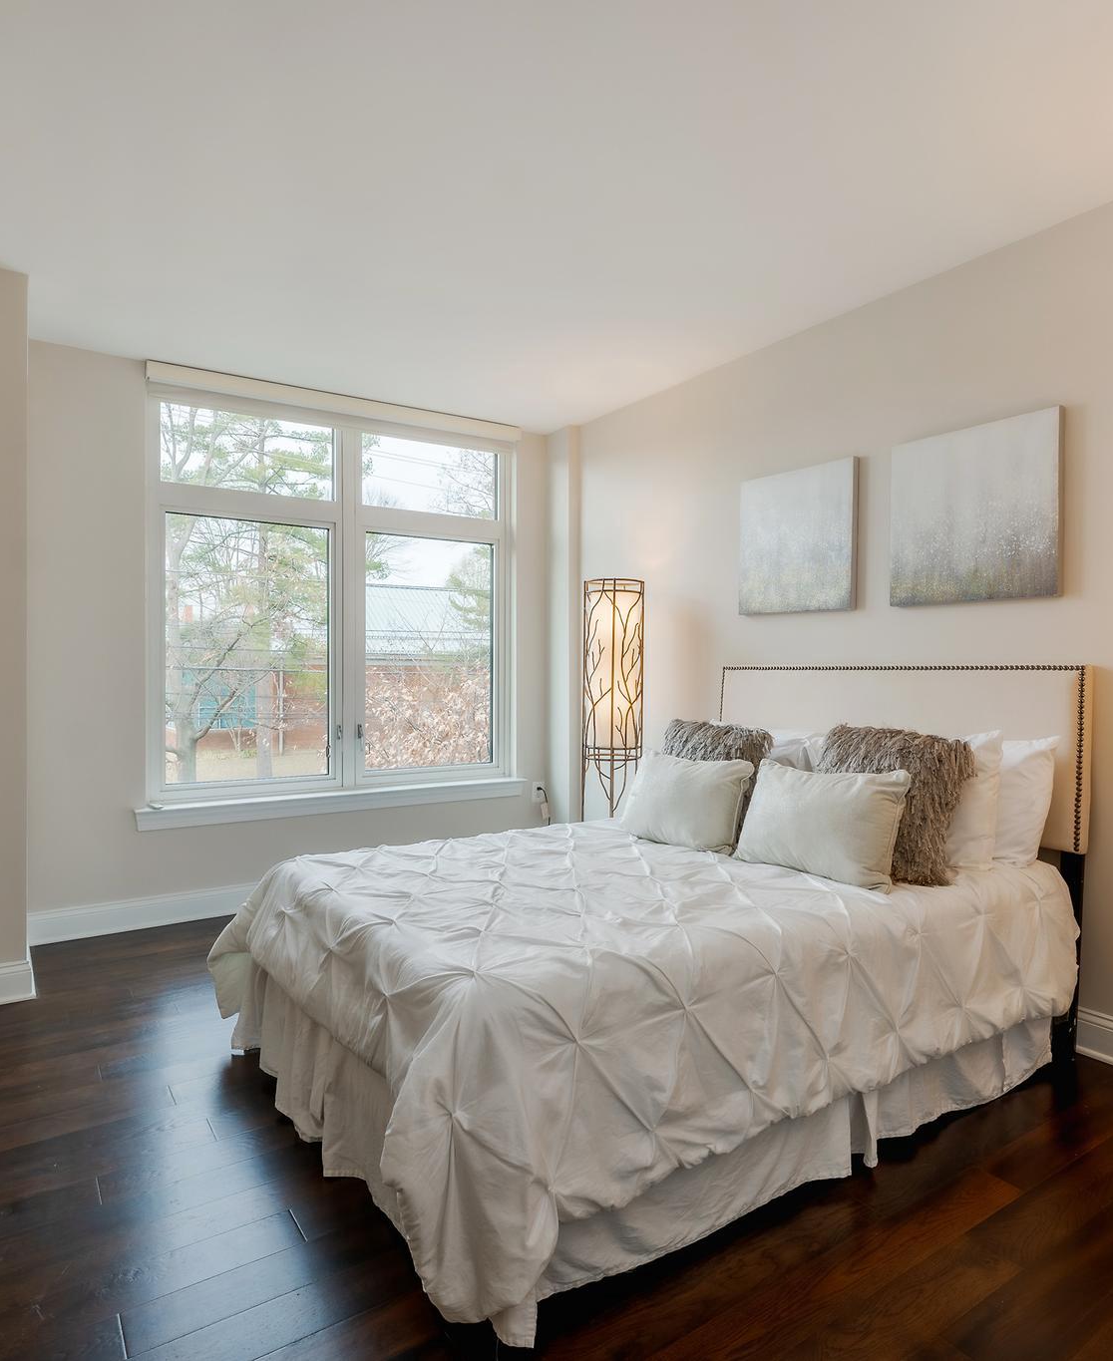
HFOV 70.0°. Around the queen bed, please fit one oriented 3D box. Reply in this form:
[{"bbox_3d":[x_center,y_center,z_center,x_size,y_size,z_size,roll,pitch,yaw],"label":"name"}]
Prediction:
[{"bbox_3d":[0.307,0.582,2.600,2.240,1.290,1.660,0,0,-35],"label":"queen bed"}]

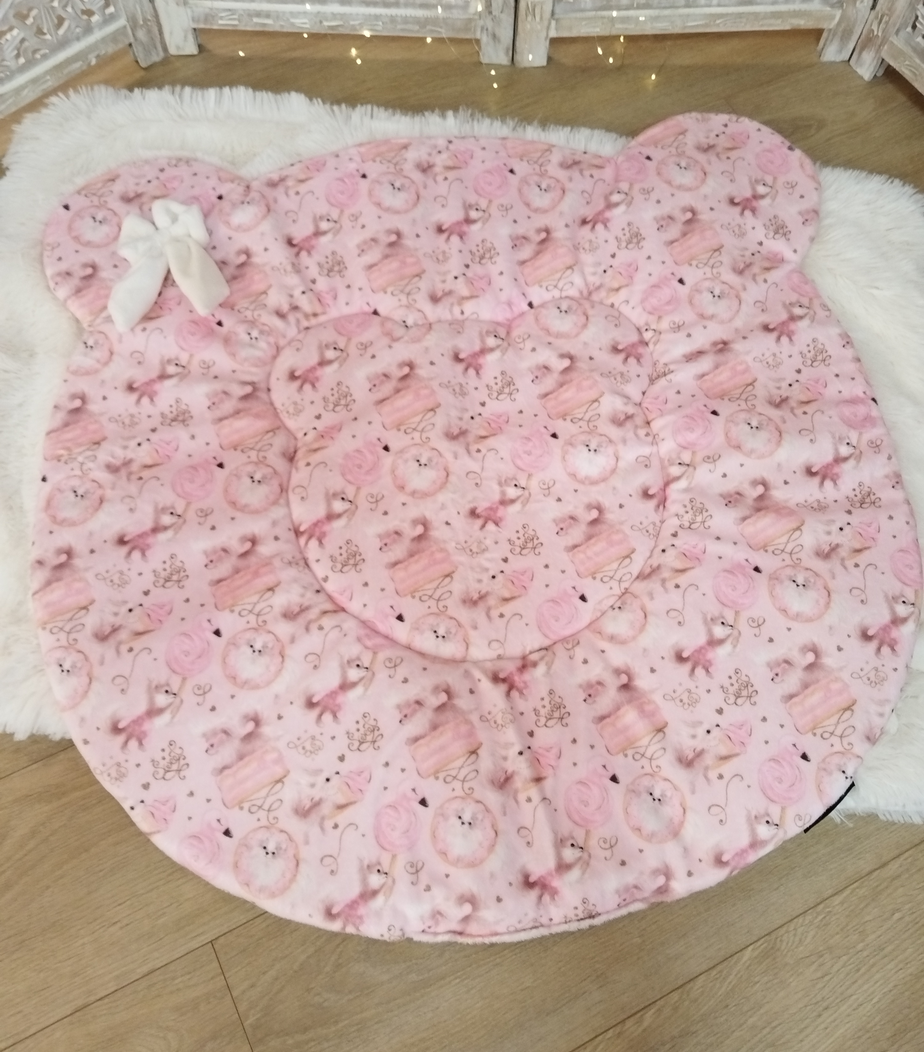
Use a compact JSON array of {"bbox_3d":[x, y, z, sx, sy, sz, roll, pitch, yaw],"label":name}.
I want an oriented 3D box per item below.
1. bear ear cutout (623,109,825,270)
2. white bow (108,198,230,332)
[{"bbox_3d":[0.284,-0.364,0.998,0.212,0.030,0.222,-6,66,-4],"label":"bear ear cutout"},{"bbox_3d":[-0.291,-0.261,0.916,0.116,0.035,0.159,-8,66,-5],"label":"white bow"}]

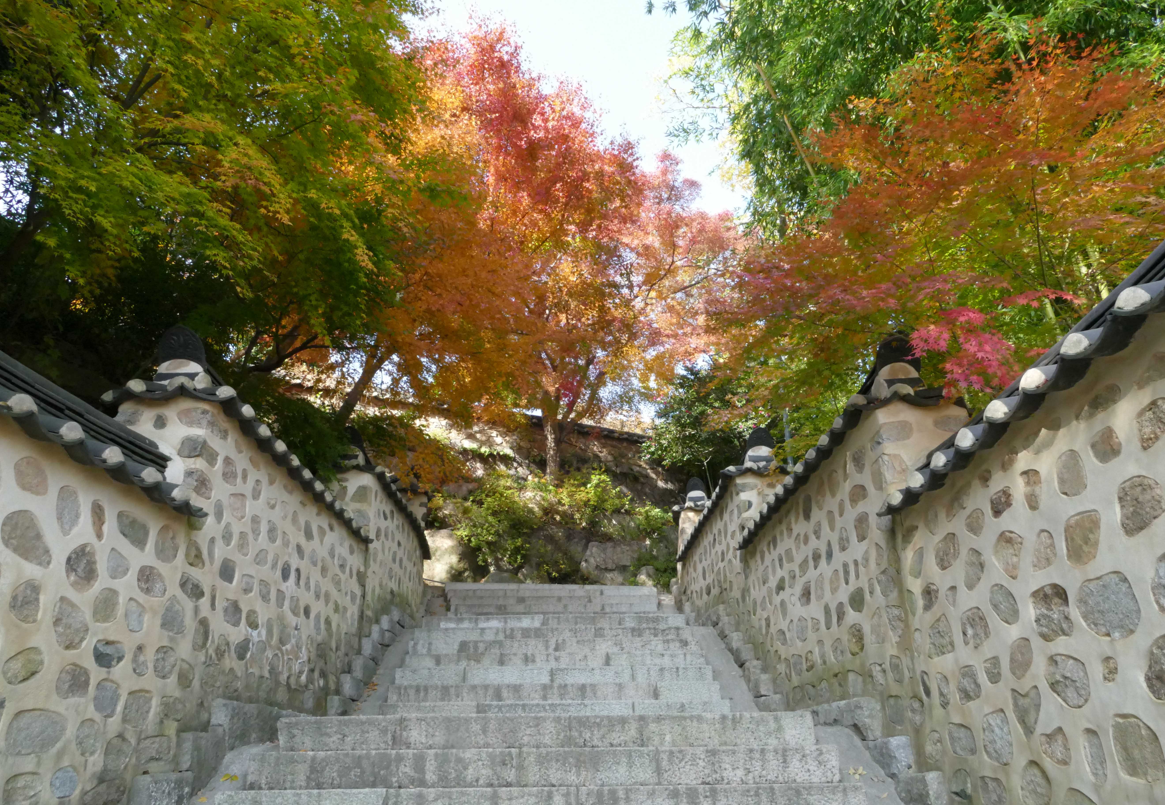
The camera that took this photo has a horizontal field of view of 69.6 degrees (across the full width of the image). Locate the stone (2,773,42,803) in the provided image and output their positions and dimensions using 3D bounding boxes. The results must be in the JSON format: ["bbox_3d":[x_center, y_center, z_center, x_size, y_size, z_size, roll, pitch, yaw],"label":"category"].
[{"bbox_3d":[-2.004,1.382,2.990,0.074,0.115,0.208,-1,-23,3],"label":"stone"}]

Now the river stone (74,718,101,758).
[{"bbox_3d":[-1.868,1.244,3.108,0.089,0.133,0.196,0,-23,-1],"label":"river stone"}]

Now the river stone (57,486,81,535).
[{"bbox_3d":[-1.903,0.394,3.048,0.096,0.176,0.143,-1,-21,0],"label":"river stone"}]

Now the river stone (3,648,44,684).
[{"bbox_3d":[-1.896,0.876,2.791,0.100,0.120,0.197,-1,-22,0],"label":"river stone"}]

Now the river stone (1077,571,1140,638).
[{"bbox_3d":[1.629,0.604,2.512,0.137,0.197,0.316,0,-23,-1],"label":"river stone"}]

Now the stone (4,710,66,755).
[{"bbox_3d":[-2.013,1.207,3.067,0.104,0.148,0.316,-1,-23,3],"label":"stone"}]

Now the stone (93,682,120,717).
[{"bbox_3d":[-1.892,1.161,3.284,0.090,0.138,0.200,-1,-21,0],"label":"stone"}]

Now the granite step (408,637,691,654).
[{"bbox_3d":[-0.236,2.323,7.832,2.650,0.155,0.360,0,-23,-1],"label":"granite step"}]

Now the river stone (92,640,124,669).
[{"bbox_3d":[-1.989,1.047,3.495,0.075,0.108,0.227,-1,-23,3],"label":"river stone"}]

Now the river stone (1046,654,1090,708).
[{"bbox_3d":[1.616,0.914,2.749,0.097,0.168,0.243,0,-23,0],"label":"river stone"}]

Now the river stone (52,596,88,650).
[{"bbox_3d":[-1.881,0.789,3.004,0.116,0.183,0.244,0,-23,-1],"label":"river stone"}]

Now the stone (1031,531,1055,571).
[{"bbox_3d":[1.567,0.496,2.802,0.090,0.121,0.161,-1,-21,0],"label":"stone"}]

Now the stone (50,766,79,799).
[{"bbox_3d":[-1.860,1.346,2.966,0.079,0.105,0.197,0,-23,-1],"label":"stone"}]

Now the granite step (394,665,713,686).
[{"bbox_3d":[-0.248,2.479,7.548,2.816,0.155,0.370,0,-22,0],"label":"granite step"}]

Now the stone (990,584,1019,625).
[{"bbox_3d":[1.576,0.738,3.063,0.101,0.156,0.188,-1,-21,0],"label":"stone"}]

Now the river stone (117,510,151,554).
[{"bbox_3d":[-1.998,0.560,3.678,0.096,0.150,0.263,-1,-23,3],"label":"river stone"}]

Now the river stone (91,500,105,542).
[{"bbox_3d":[-1.889,0.453,3.222,0.080,0.163,0.076,-1,-22,0],"label":"river stone"}]

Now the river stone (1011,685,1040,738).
[{"bbox_3d":[1.563,1.058,2.875,0.112,0.173,0.171,-1,-22,0],"label":"river stone"}]

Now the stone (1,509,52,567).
[{"bbox_3d":[-2.033,0.492,3.044,0.108,0.174,0.288,-1,-23,3],"label":"stone"}]

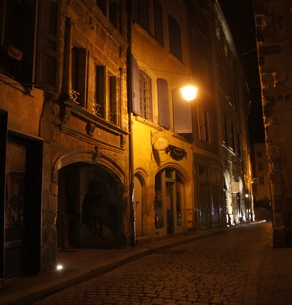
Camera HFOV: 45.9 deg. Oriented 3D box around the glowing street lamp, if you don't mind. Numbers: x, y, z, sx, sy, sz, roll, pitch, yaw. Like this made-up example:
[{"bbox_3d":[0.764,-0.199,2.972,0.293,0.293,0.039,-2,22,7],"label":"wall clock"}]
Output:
[{"bbox_3d":[1.351,-1.833,10.700,0.510,0.560,0.510,-3,-7,14],"label":"glowing street lamp"}]

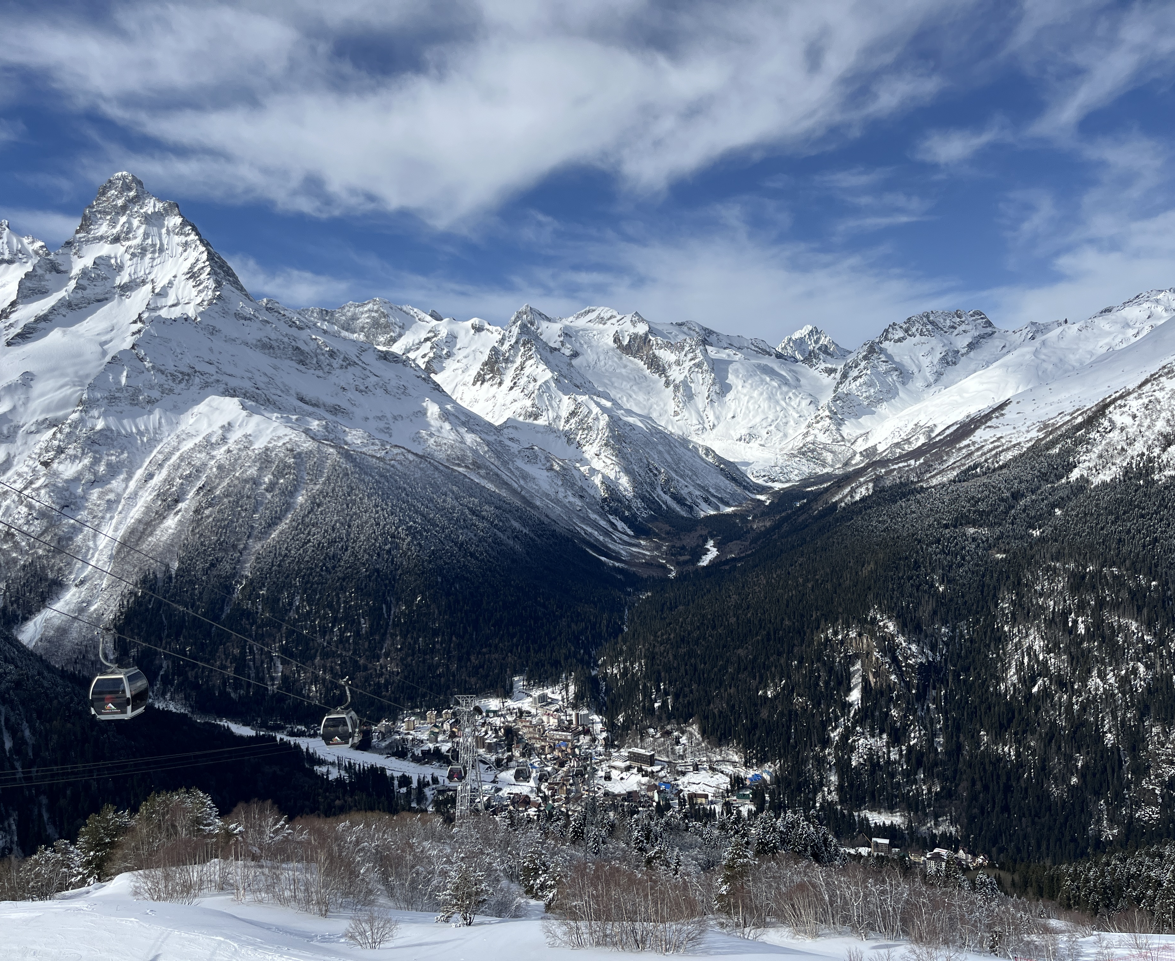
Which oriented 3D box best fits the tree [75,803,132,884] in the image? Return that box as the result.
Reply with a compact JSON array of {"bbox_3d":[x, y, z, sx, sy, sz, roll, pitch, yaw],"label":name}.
[{"bbox_3d":[-27.603,20.767,55.000,3.318,4.634,3.152,0,3,0],"label":"tree"}]

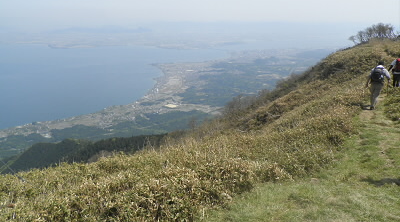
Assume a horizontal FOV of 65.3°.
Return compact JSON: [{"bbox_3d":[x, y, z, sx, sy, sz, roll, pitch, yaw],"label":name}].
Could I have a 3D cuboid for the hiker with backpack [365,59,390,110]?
[{"bbox_3d":[6.125,-0.868,10.752,0.720,1.650,0.750,12,20,34],"label":"hiker with backpack"}]

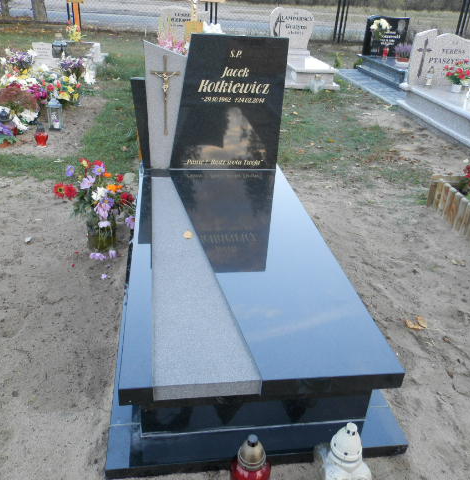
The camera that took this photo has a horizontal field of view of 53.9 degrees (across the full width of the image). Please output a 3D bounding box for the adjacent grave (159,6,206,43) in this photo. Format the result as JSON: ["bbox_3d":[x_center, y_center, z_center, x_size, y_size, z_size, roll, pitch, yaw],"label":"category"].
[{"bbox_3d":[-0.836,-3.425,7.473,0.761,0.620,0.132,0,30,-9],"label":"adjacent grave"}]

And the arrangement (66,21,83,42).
[{"bbox_3d":[-3.223,-4.188,9.285,0.360,0.347,0.320,-5,31,-17],"label":"arrangement"}]

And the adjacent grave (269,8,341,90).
[{"bbox_3d":[1.141,-3.380,7.965,0.960,1.070,2.000,0,29,-7],"label":"adjacent grave"}]

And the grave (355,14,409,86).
[{"bbox_3d":[3.180,-3.423,8.411,1.000,0.980,2.100,1,29,-7],"label":"grave"}]

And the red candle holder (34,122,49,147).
[{"bbox_3d":[-1.614,-0.879,3.874,0.103,0.174,0.103,0,30,-9],"label":"red candle holder"}]

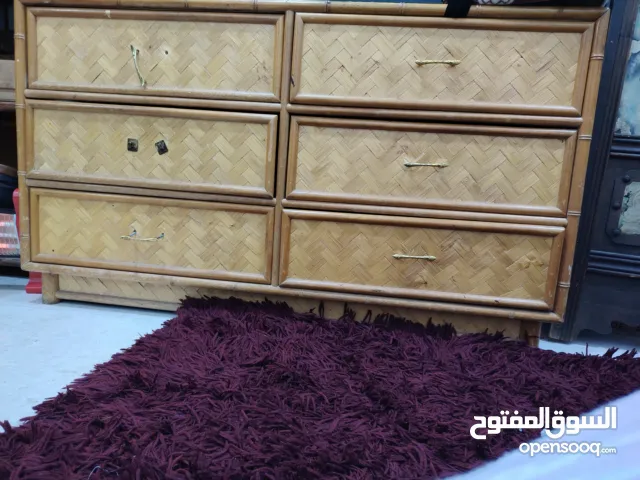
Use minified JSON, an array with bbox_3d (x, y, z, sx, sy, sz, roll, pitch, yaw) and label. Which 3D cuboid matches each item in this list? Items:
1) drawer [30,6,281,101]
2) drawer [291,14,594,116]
[{"bbox_3d":[-0.394,-0.480,1.276,0.660,0.197,0.400,5,8,6],"label":"drawer"},{"bbox_3d":[0.286,-0.425,1.201,0.660,0.197,0.400,5,8,6],"label":"drawer"}]

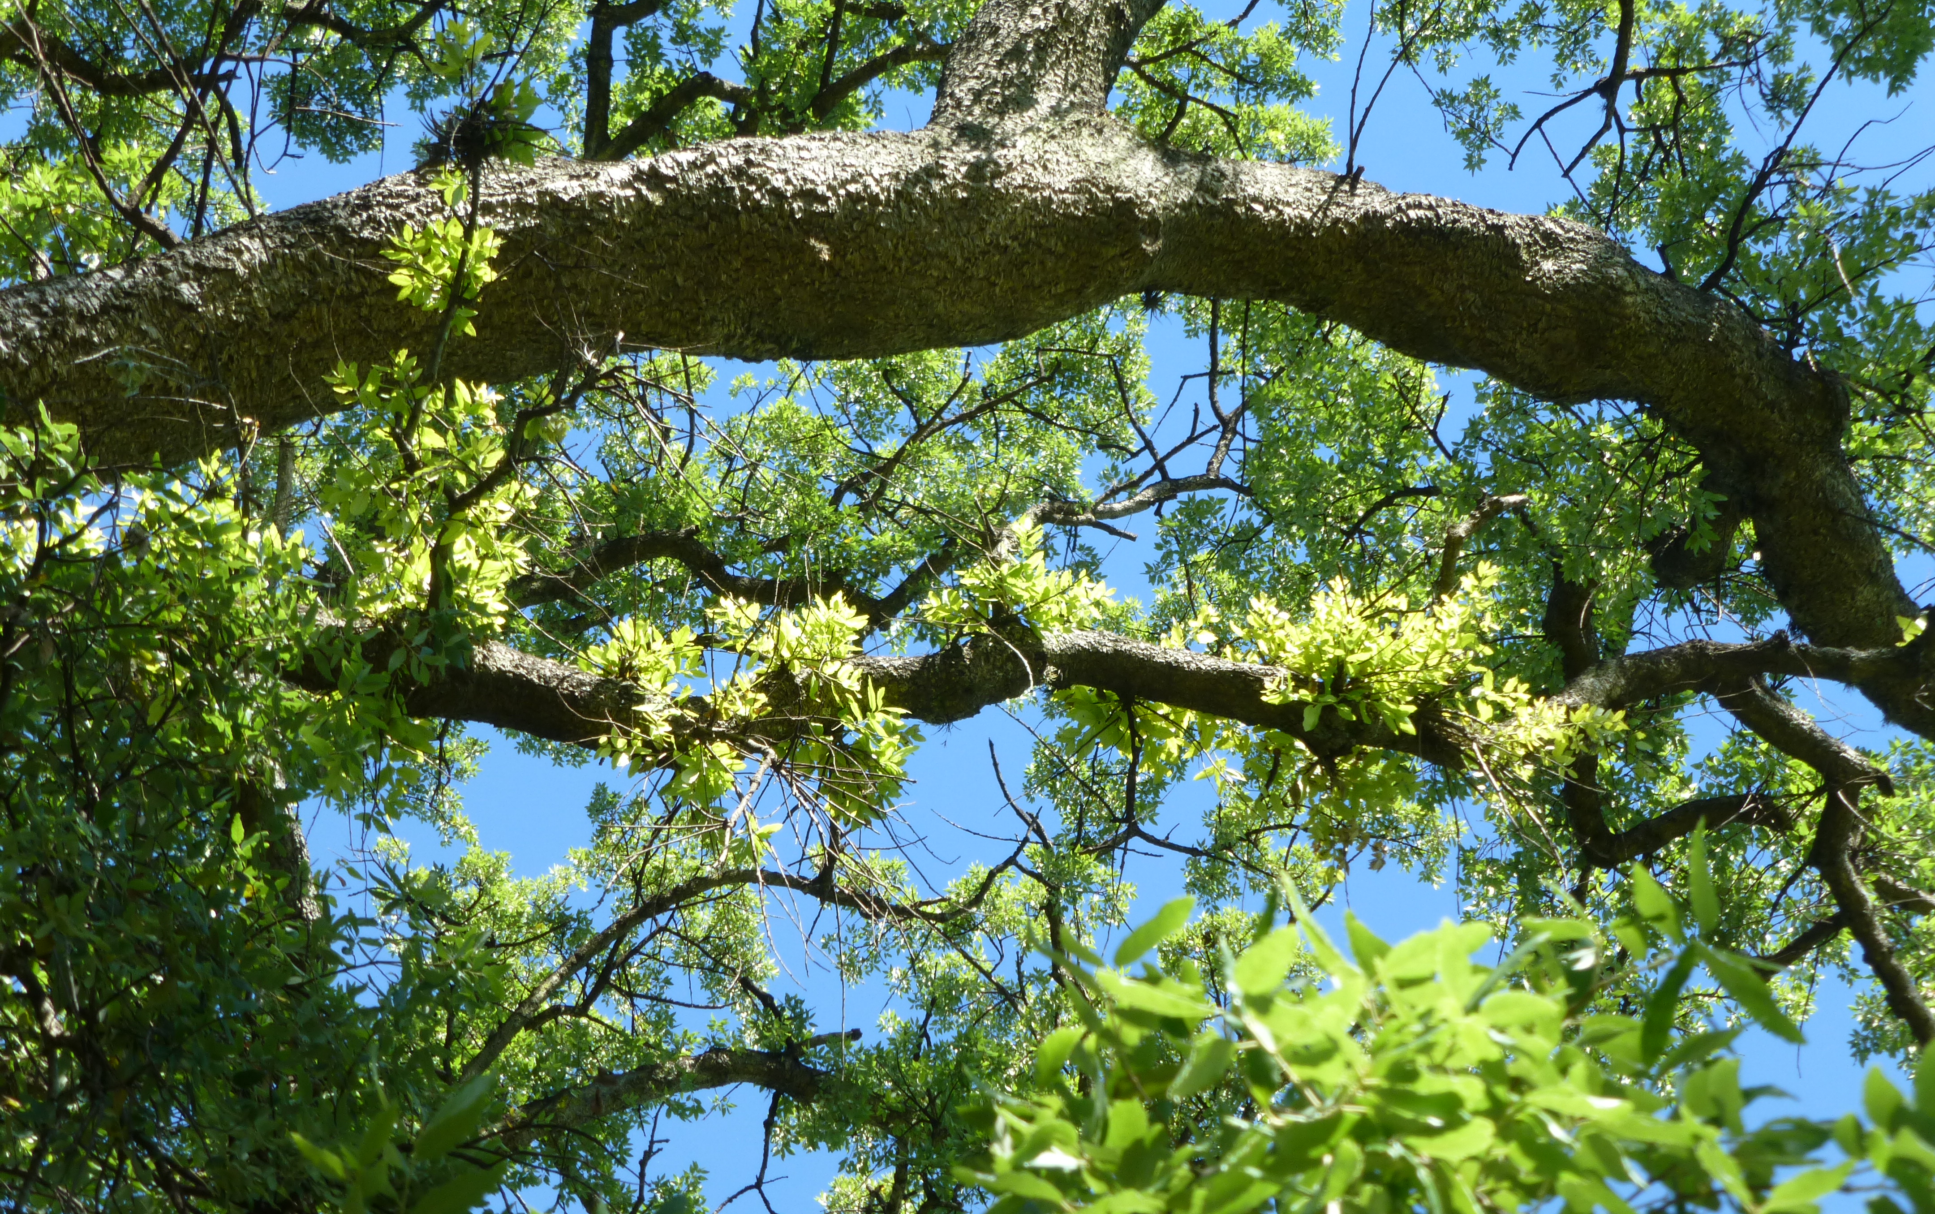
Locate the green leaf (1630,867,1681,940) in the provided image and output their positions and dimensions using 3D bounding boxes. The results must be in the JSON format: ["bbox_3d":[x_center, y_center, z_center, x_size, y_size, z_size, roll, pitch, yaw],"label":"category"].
[{"bbox_3d":[0.468,0.202,3.000,0.026,0.059,0.014,-34,-14,10],"label":"green leaf"}]

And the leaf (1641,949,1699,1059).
[{"bbox_3d":[0.432,0.243,2.700,0.022,0.073,0.020,21,-1,10],"label":"leaf"}]

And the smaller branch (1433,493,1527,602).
[{"bbox_3d":[1.000,-0.116,8.600,0.082,0.100,0.256,38,-85,5],"label":"smaller branch"}]

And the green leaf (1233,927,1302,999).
[{"bbox_3d":[0.204,0.241,3.000,0.037,0.059,0.014,40,-14,-11],"label":"green leaf"}]

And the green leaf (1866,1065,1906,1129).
[{"bbox_3d":[0.624,0.333,3.000,0.024,0.046,0.014,-18,-15,5],"label":"green leaf"}]

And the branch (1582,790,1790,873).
[{"bbox_3d":[1.550,0.483,9.500,0.452,0.130,0.130,-10,-37,0],"label":"branch"}]

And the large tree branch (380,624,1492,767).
[{"bbox_3d":[-0.111,0.165,8.400,2.119,0.240,0.240,3,-37,0],"label":"large tree branch"}]

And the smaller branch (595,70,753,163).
[{"bbox_3d":[-0.685,-1.156,10.500,0.411,0.150,0.122,-27,-83,0],"label":"smaller branch"}]

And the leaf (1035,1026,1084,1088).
[{"bbox_3d":[0.062,0.304,3.000,0.025,0.049,0.014,36,-14,-10],"label":"leaf"}]

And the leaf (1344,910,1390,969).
[{"bbox_3d":[0.245,0.209,2.700,0.020,0.051,0.020,-30,-6,2],"label":"leaf"}]

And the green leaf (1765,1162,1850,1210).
[{"bbox_3d":[0.493,0.340,2.600,0.054,0.019,0.020,-25,-11,7],"label":"green leaf"}]

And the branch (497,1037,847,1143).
[{"bbox_3d":[-0.770,1.258,11.500,0.925,0.190,0.190,-11,-37,0],"label":"branch"}]

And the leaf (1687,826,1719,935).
[{"bbox_3d":[0.500,0.186,3.000,0.021,0.078,0.014,-4,-14,1],"label":"leaf"}]

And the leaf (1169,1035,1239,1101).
[{"bbox_3d":[0.143,0.283,2.700,0.050,0.025,0.020,-40,-7,-2],"label":"leaf"}]

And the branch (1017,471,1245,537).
[{"bbox_3d":[0.401,-0.243,10.500,0.546,0.130,0.130,-9,-37,0],"label":"branch"}]

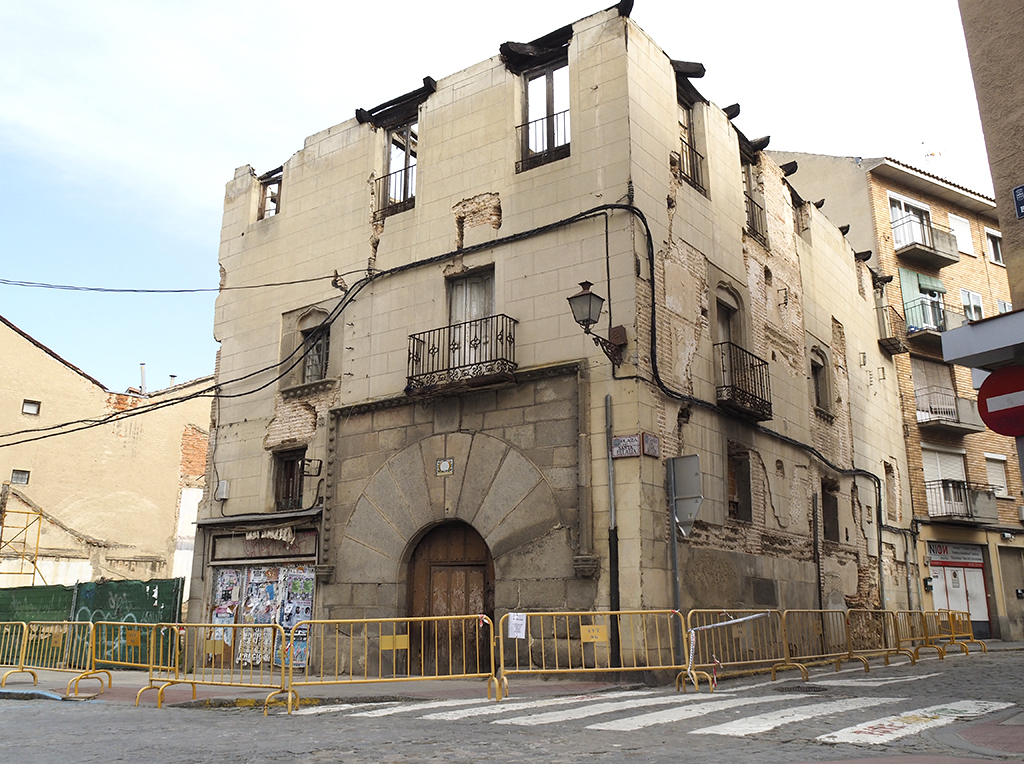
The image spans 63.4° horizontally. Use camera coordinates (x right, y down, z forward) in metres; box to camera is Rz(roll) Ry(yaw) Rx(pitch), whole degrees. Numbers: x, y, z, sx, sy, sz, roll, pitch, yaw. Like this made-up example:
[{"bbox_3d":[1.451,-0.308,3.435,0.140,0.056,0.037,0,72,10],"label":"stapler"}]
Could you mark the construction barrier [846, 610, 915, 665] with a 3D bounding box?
[{"bbox_3d":[6.773,4.794,15.438,0.500,1.040,2.480,-13,-20,40],"label":"construction barrier"}]

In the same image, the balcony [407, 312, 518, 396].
[{"bbox_3d":[-0.902,-0.402,14.677,2.130,1.150,0.470,-10,-19,33],"label":"balcony"}]

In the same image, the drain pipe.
[{"bbox_3d":[1.509,2.224,12.439,0.120,4.190,0.120,-10,-19,33],"label":"drain pipe"}]

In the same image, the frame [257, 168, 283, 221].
[{"bbox_3d":[-5.700,-4.375,19.750,1.010,1.220,0.180,-10,-19,33],"label":"frame"}]

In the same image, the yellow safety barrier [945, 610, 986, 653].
[{"bbox_3d":[11.390,6.344,20.923,0.530,1.020,2.480,-11,-20,36],"label":"yellow safety barrier"}]

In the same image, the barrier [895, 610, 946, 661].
[{"bbox_3d":[8.364,5.307,17.286,0.500,1.040,2.480,-11,-19,36],"label":"barrier"}]

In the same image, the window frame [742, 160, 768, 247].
[{"bbox_3d":[5.327,-4.048,18.631,0.300,2.000,1.120,-12,-20,38],"label":"window frame"}]

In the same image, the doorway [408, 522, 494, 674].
[{"bbox_3d":[-1.036,3.752,14.376,2.000,2.550,0.160,-10,-18,31],"label":"doorway"}]

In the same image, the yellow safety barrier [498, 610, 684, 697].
[{"bbox_3d":[1.050,3.471,10.569,2.480,1.020,0.530,2,-16,-10],"label":"yellow safety barrier"}]

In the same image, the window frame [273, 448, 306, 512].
[{"bbox_3d":[-4.498,2.017,16.916,0.920,1.210,0.170,-10,-19,33],"label":"window frame"}]

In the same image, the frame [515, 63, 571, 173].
[{"bbox_3d":[0.633,-4.925,15.416,1.130,2.160,0.190,-10,-19,33],"label":"frame"}]

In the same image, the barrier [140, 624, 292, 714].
[{"bbox_3d":[-3.891,3.724,10.908,2.480,1.040,0.550,-9,-18,29],"label":"barrier"}]

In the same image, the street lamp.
[{"bbox_3d":[1.341,-0.895,12.742,0.430,1.090,1.280,-10,-19,33],"label":"street lamp"}]

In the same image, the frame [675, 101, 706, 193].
[{"bbox_3d":[3.516,-4.677,16.535,0.280,2.000,1.130,-12,-20,38],"label":"frame"}]

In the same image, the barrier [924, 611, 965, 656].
[{"bbox_3d":[9.848,5.786,18.995,0.530,1.020,2.480,-12,-20,36],"label":"barrier"}]

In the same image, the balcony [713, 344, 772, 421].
[{"bbox_3d":[4.511,0.027,15.989,0.380,1.200,1.850,-12,-20,38],"label":"balcony"}]

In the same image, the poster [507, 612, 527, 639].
[{"bbox_3d":[0.071,3.147,10.692,0.215,0.305,0.020,3,-16,-12],"label":"poster"}]

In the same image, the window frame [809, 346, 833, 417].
[{"bbox_3d":[7.437,0.068,20.130,0.300,1.500,1.200,-12,-20,38],"label":"window frame"}]

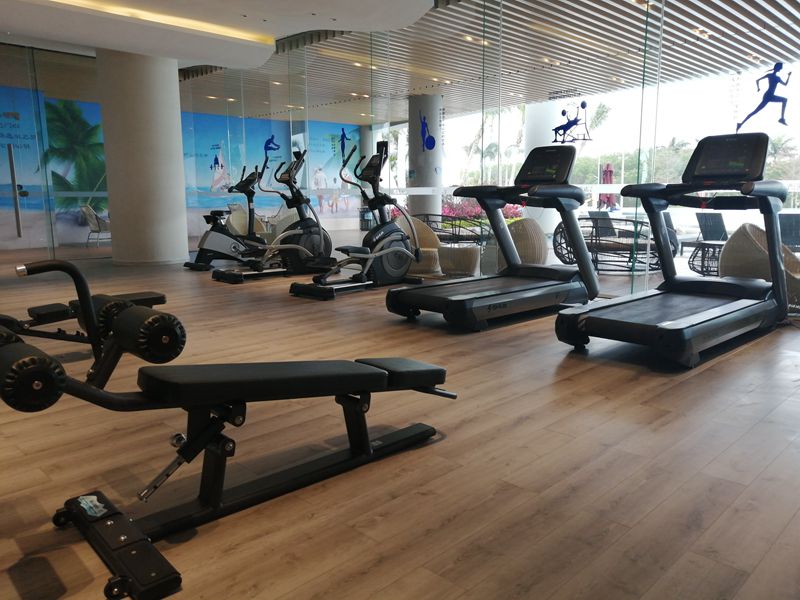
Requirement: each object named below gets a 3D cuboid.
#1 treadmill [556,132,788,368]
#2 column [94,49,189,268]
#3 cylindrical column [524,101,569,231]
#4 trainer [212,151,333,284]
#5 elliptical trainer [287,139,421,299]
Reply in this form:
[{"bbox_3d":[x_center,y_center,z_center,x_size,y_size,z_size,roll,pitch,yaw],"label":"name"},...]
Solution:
[{"bbox_3d":[2.126,-0.460,4.579,2.068,1.530,0.940,-9,13,-44],"label":"treadmill"},{"bbox_3d":[-4.332,-2.361,10.629,1.240,3.420,1.240,-4,10,-21],"label":"column"},{"bbox_3d":[3.888,-3.435,16.728,1.000,3.500,1.000,2,9,13],"label":"cylindrical column"},{"bbox_3d":[-1.656,-1.171,8.603,1.700,1.690,0.700,-8,12,-40],"label":"trainer"},{"bbox_3d":[-0.439,-0.977,7.359,0.700,1.690,1.690,8,12,40],"label":"elliptical trainer"}]

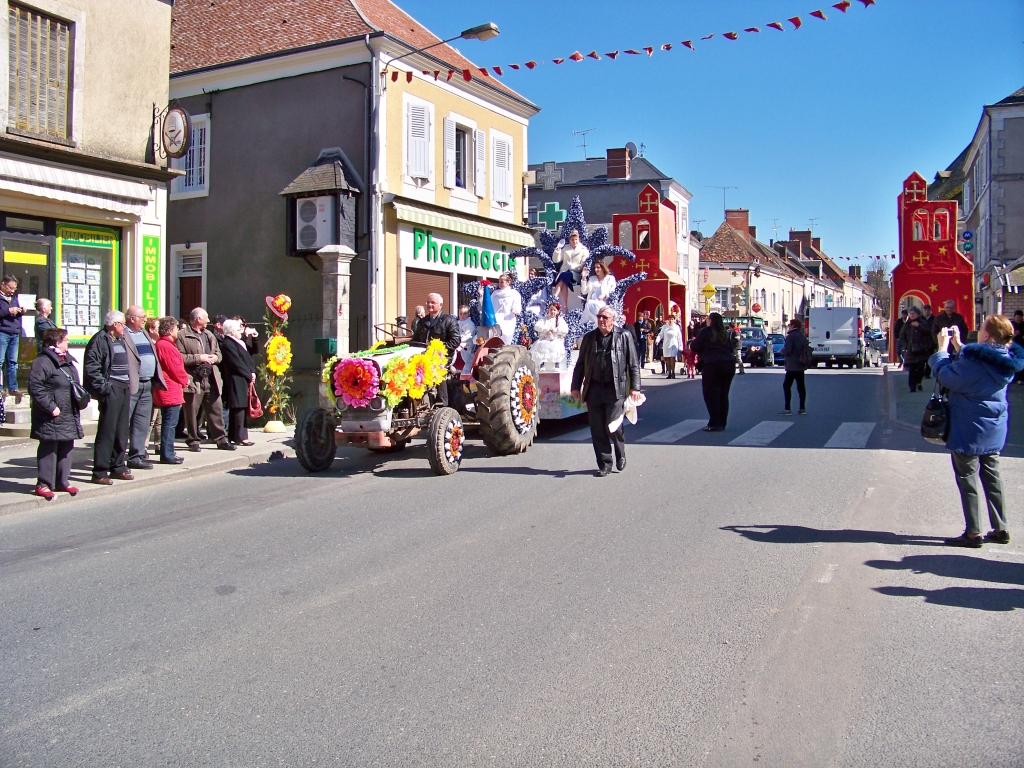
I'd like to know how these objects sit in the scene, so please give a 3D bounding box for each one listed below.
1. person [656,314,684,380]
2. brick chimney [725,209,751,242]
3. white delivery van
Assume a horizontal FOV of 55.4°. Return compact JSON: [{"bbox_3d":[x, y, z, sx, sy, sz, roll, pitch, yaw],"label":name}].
[{"bbox_3d":[4.173,-0.987,25.700,0.720,1.660,0.380,1,3,13],"label":"person"},{"bbox_3d":[14.091,-9.904,61.000,1.450,2.150,0.600,1,3,21],"label":"brick chimney"},{"bbox_3d":[11.472,-1.622,34.194,1.900,1.960,4.750,1,3,21],"label":"white delivery van"}]

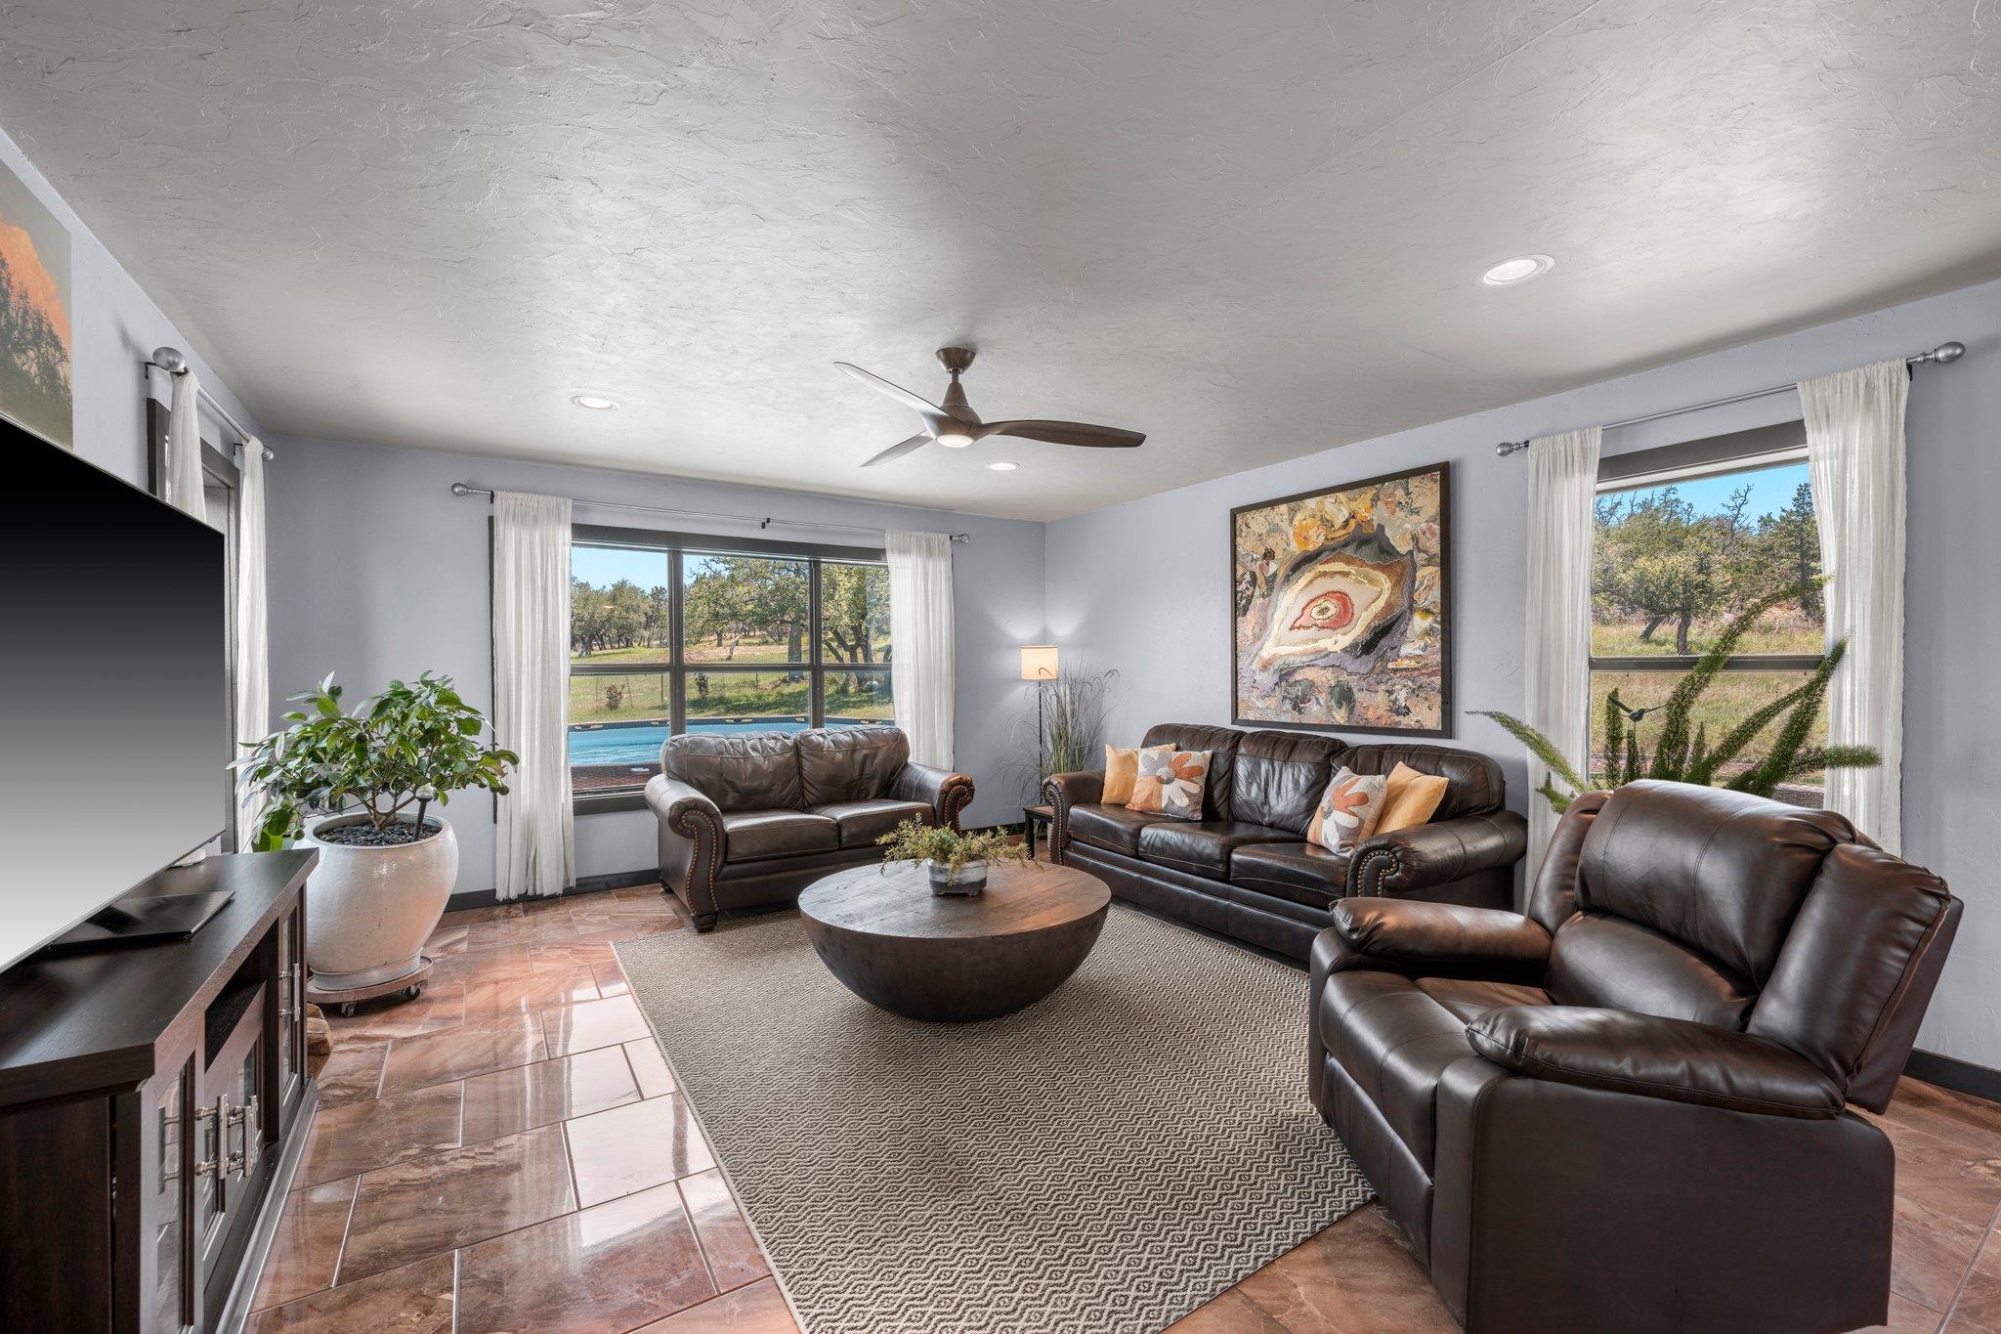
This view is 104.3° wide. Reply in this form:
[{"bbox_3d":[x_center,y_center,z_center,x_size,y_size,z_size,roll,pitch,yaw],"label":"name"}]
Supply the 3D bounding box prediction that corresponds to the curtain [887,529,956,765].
[{"bbox_3d":[-0.577,0.146,5.664,0.540,2.270,0.110,0,0,-31],"label":"curtain"}]

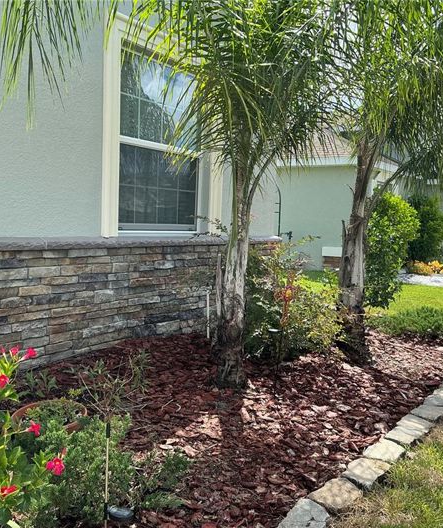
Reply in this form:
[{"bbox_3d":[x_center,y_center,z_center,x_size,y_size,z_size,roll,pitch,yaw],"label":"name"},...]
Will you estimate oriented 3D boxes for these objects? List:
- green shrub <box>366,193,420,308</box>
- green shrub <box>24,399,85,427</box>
[{"bbox_3d":[2.579,-0.215,8.750,0.920,1.760,0.920,3,4,16],"label":"green shrub"},{"bbox_3d":[-0.835,0.748,2.850,0.310,0.140,0.290,1,4,-16],"label":"green shrub"}]

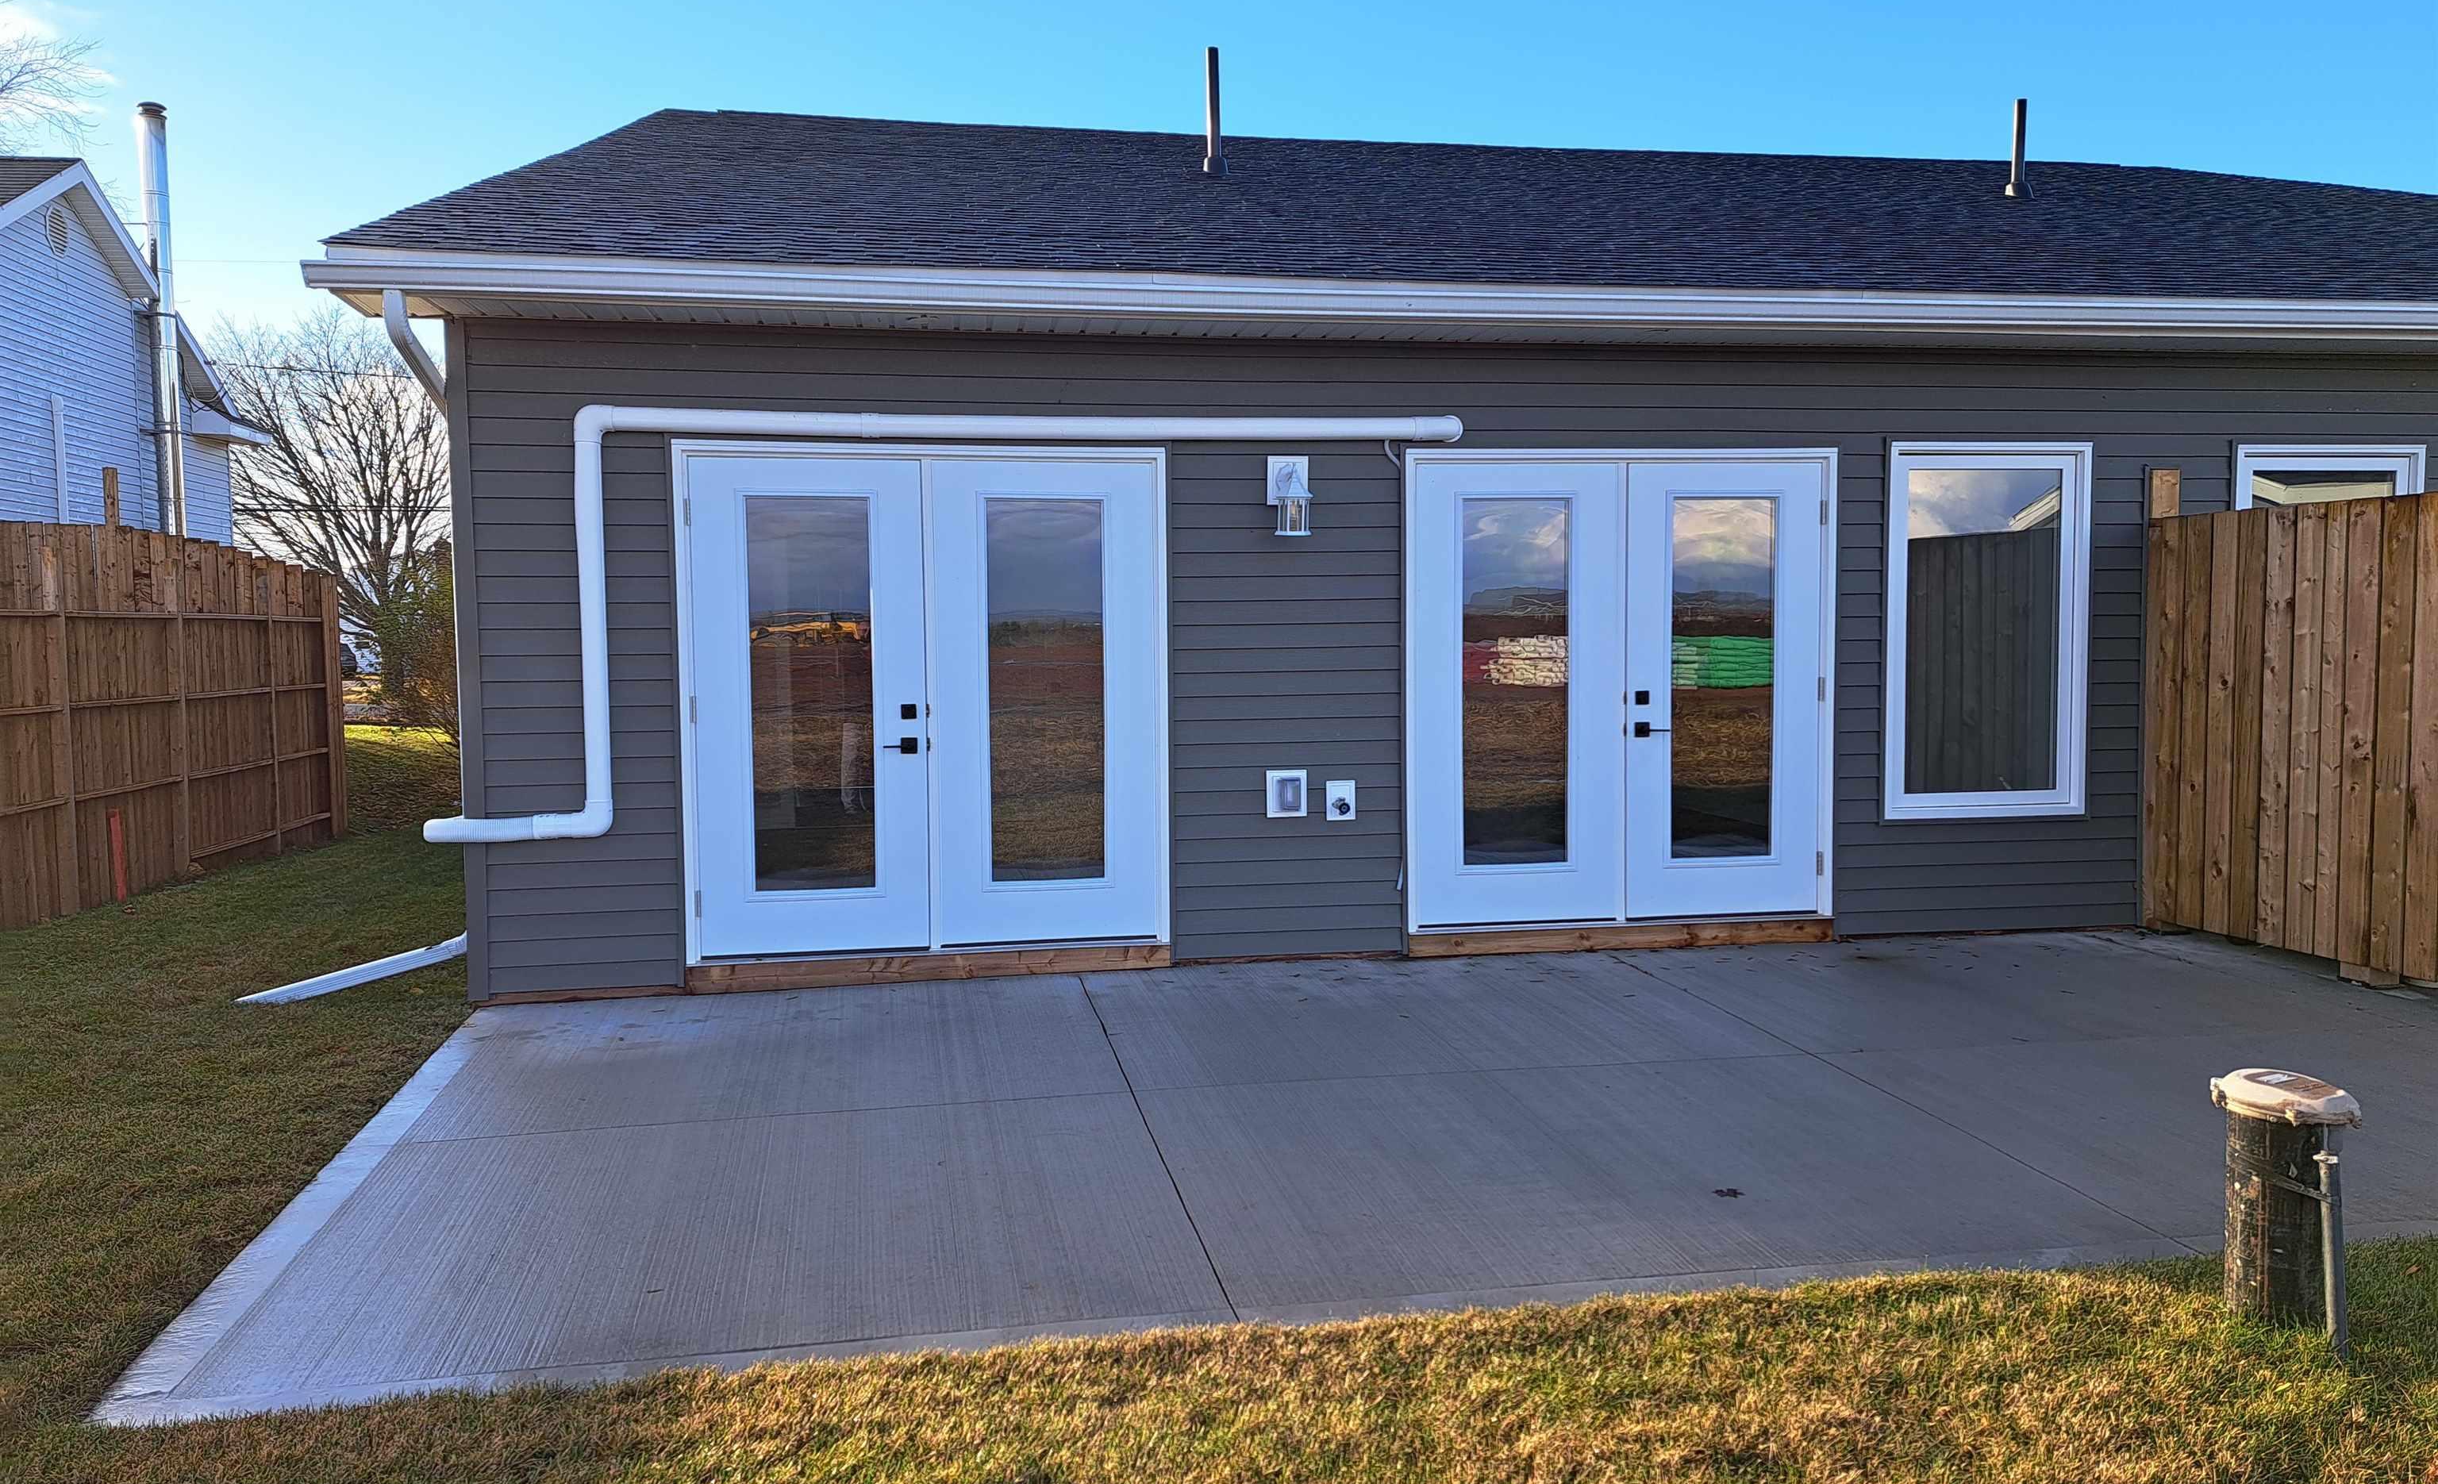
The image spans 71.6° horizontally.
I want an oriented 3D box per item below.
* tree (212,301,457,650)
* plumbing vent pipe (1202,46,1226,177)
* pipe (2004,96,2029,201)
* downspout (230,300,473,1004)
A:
[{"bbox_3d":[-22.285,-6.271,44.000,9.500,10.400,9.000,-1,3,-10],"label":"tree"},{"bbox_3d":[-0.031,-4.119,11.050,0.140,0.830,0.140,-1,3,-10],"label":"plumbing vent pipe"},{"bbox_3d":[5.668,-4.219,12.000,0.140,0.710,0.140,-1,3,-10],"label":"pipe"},{"bbox_3d":[-3.400,-0.295,6.430,0.940,2.680,0.760,-1,3,-10],"label":"downspout"}]

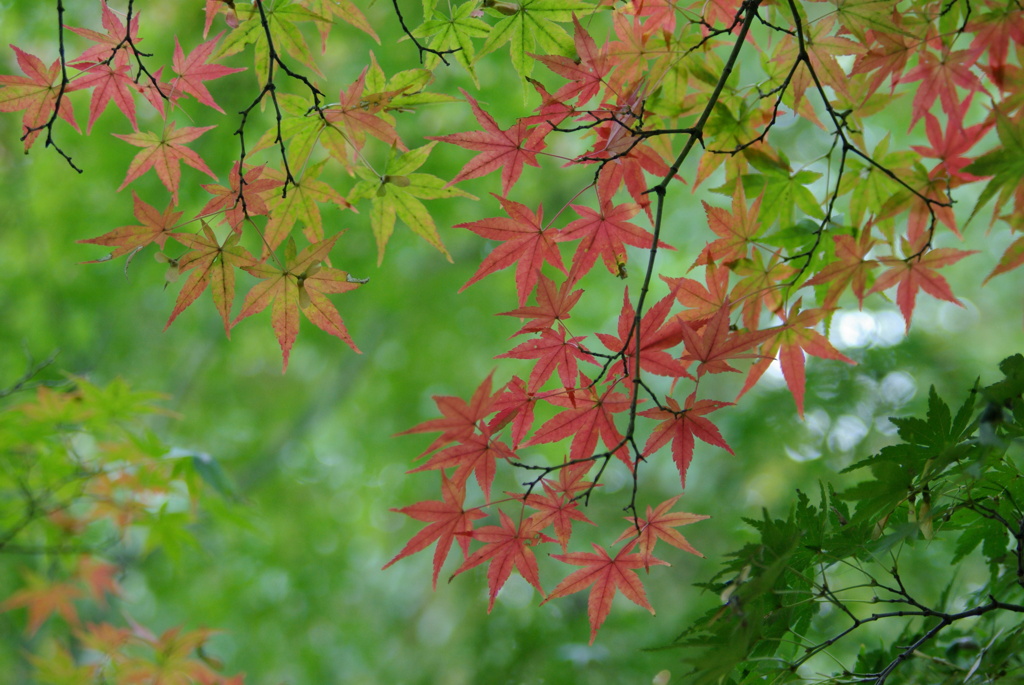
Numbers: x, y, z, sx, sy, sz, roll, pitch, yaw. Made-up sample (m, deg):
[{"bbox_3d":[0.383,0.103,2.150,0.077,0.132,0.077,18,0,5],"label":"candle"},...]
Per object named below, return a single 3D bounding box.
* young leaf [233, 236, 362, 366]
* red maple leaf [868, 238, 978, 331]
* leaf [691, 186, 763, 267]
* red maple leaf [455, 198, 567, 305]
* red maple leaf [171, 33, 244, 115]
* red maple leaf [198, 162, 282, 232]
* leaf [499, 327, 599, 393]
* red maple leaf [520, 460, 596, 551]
[{"bbox_3d":[-0.119,-0.022,1.200,0.076,0.079,0.023,0,-10,0],"label":"young leaf"},{"bbox_3d":[0.239,-0.033,1.240,0.067,0.055,0.023,0,-10,0],"label":"red maple leaf"},{"bbox_3d":[0.117,-0.064,1.170,0.039,0.044,0.018,0,0,20],"label":"leaf"},{"bbox_3d":[-0.001,-0.051,1.200,0.065,0.064,0.022,0,-5,10],"label":"red maple leaf"},{"bbox_3d":[-0.172,-0.152,1.200,0.042,0.045,0.018,0,0,-20],"label":"red maple leaf"},{"bbox_3d":[-0.150,-0.080,1.180,0.046,0.038,0.018,0,20,0],"label":"red maple leaf"},{"bbox_3d":[0.021,0.011,1.200,0.060,0.043,0.020,0,-15,0],"label":"leaf"},{"bbox_3d":[0.024,0.094,1.200,0.049,0.047,0.018,0,0,0],"label":"red maple leaf"}]

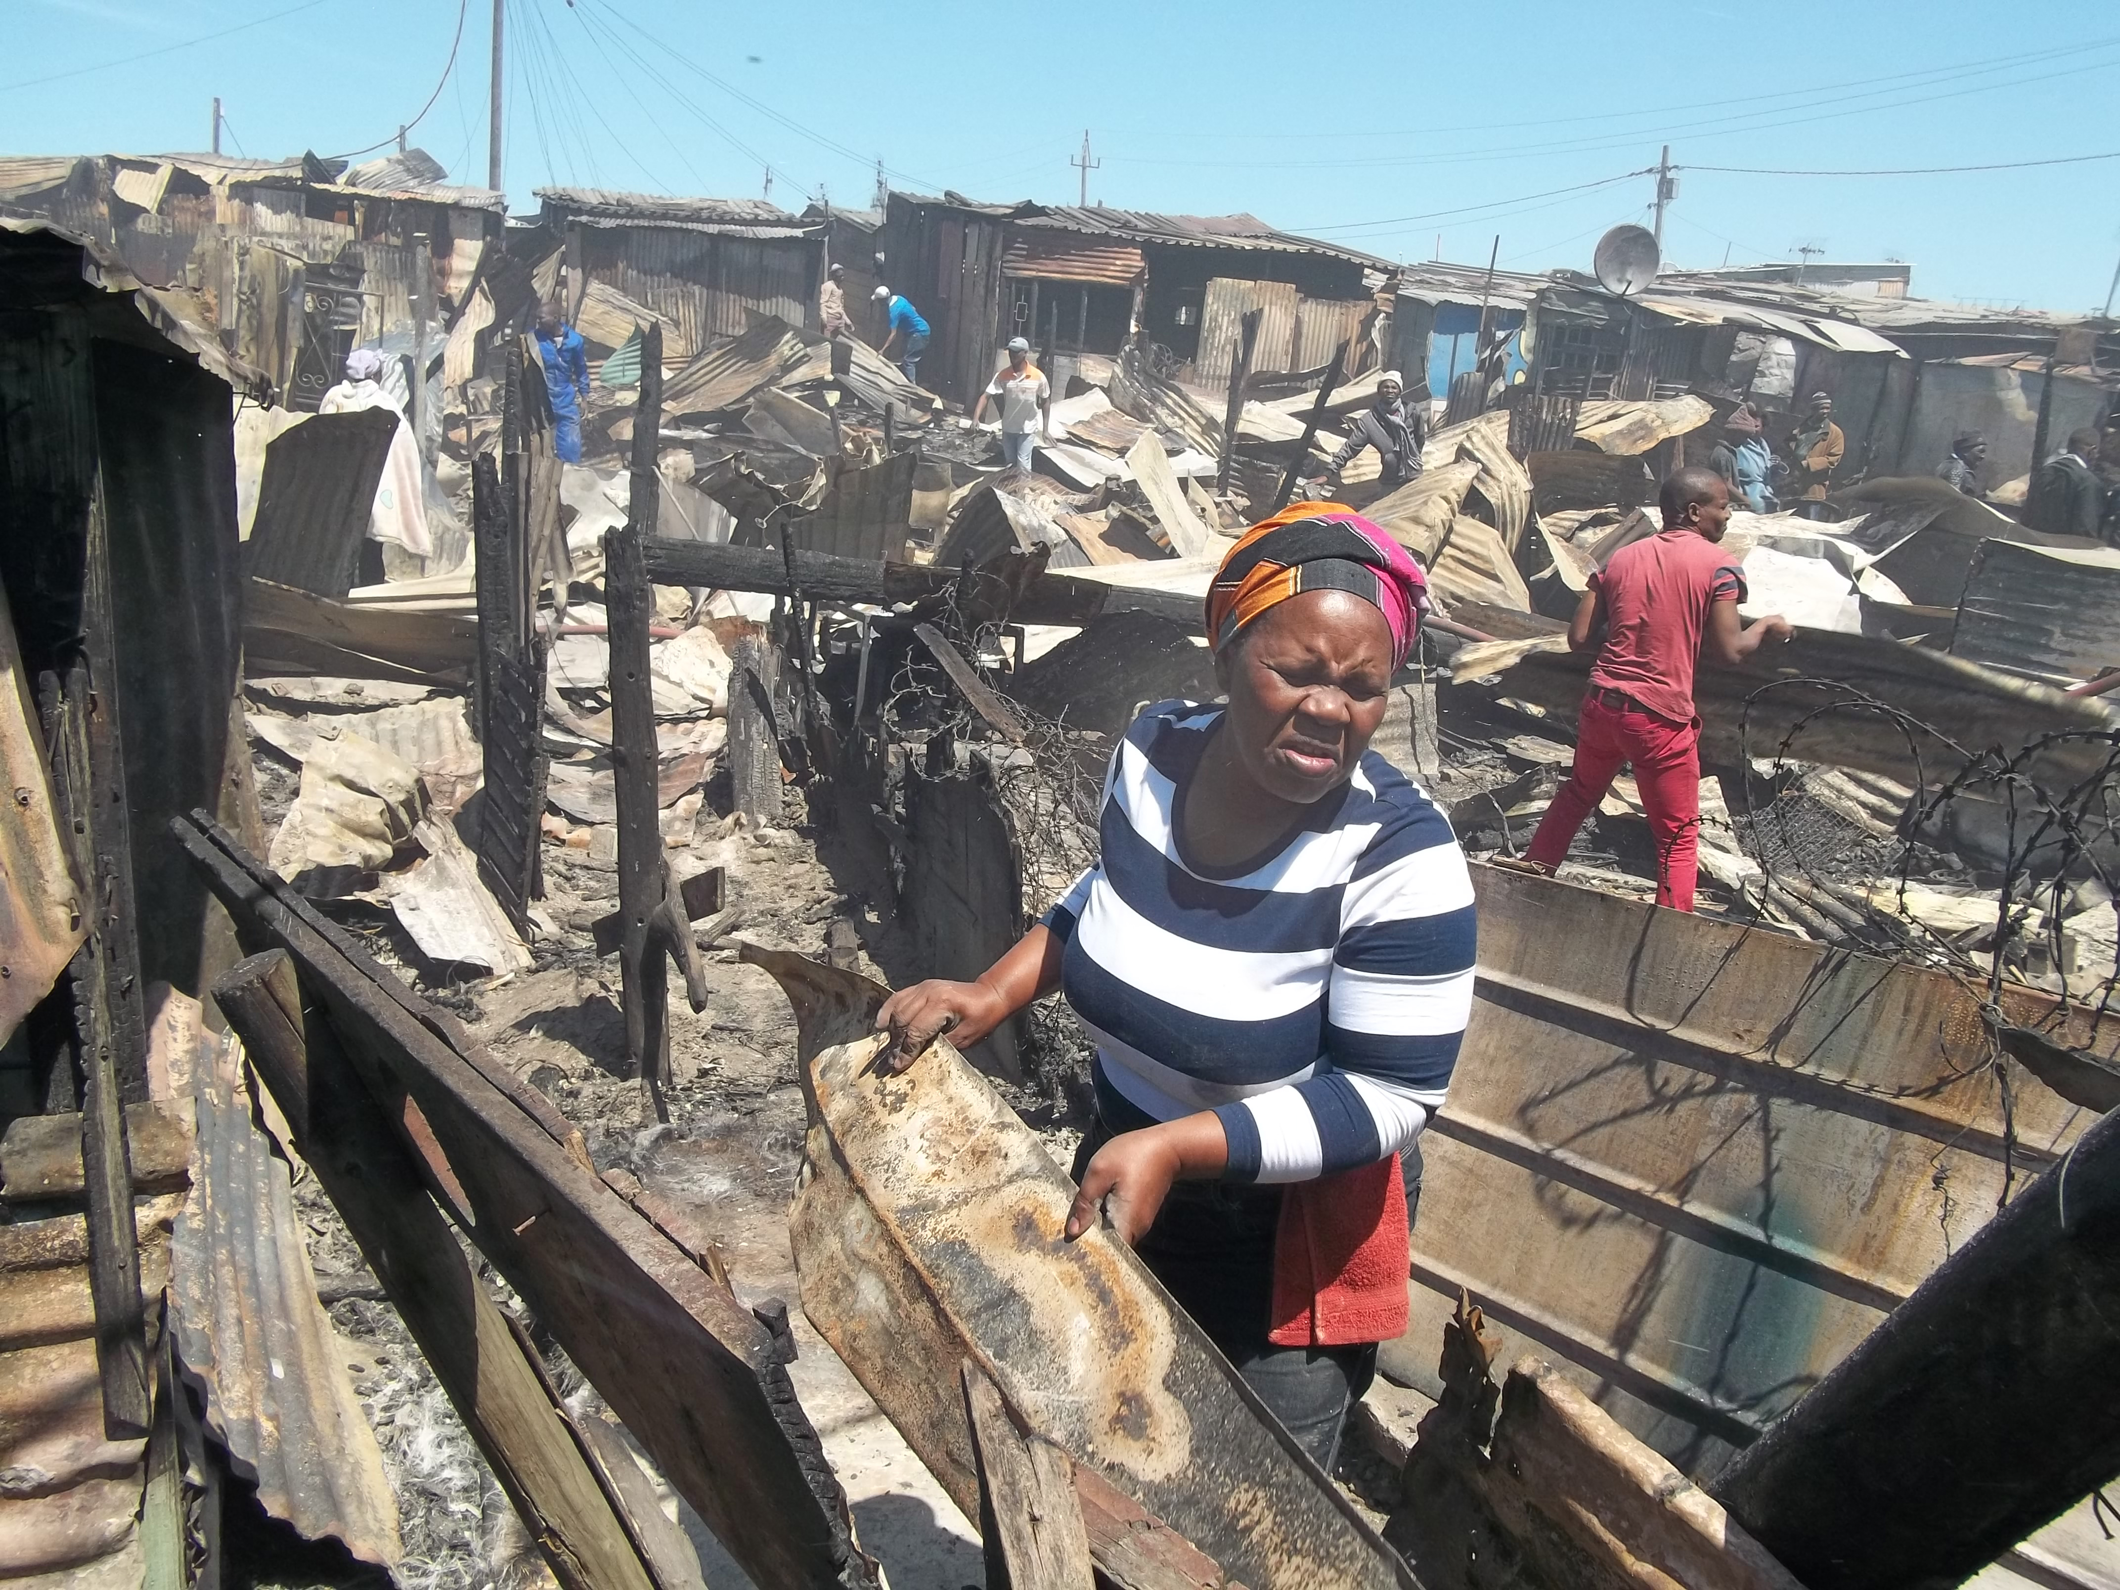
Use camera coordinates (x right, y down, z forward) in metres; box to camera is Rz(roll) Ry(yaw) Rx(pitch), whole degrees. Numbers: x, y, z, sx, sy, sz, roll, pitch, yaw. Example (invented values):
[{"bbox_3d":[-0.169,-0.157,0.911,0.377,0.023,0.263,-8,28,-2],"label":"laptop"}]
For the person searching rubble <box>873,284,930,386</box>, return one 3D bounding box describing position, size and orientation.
[{"bbox_3d":[-1.883,-5.381,23.320,0.680,1.320,0.500,2,11,-6],"label":"person searching rubble"}]

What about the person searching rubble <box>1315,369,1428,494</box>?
[{"bbox_3d":[2.353,-2.629,14.834,0.750,1.150,0.600,9,16,20],"label":"person searching rubble"}]

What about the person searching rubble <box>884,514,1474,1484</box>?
[{"bbox_3d":[0.150,0.500,1.999,0.600,1.580,0.520,11,17,24],"label":"person searching rubble"}]

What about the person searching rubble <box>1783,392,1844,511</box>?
[{"bbox_3d":[6.903,-2.828,17.955,0.550,1.700,0.400,7,11,24],"label":"person searching rubble"}]

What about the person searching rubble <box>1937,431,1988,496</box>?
[{"bbox_3d":[6.569,-1.838,14.347,0.420,1.620,0.480,2,11,-3],"label":"person searching rubble"}]

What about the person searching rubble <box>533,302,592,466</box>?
[{"bbox_3d":[-3.940,-3.065,15.578,0.520,1.680,0.400,5,15,6],"label":"person searching rubble"}]

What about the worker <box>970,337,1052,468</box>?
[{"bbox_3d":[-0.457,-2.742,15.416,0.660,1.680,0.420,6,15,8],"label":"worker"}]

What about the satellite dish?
[{"bbox_3d":[6.210,-5.872,21.679,0.780,0.810,0.300,3,15,-1],"label":"satellite dish"}]

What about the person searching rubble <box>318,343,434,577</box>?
[{"bbox_3d":[-4.156,-1.890,11.845,0.600,1.580,0.500,8,16,17],"label":"person searching rubble"}]

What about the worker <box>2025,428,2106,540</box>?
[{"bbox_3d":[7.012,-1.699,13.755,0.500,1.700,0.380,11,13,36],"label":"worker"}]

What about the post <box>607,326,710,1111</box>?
[{"bbox_3d":[-0.958,-0.153,4.658,0.220,1.880,0.140,1,11,-11],"label":"post"}]

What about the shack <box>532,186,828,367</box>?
[{"bbox_3d":[-4.643,-5.942,24.061,3.700,2.700,3.200,-1,16,-17],"label":"shack"}]

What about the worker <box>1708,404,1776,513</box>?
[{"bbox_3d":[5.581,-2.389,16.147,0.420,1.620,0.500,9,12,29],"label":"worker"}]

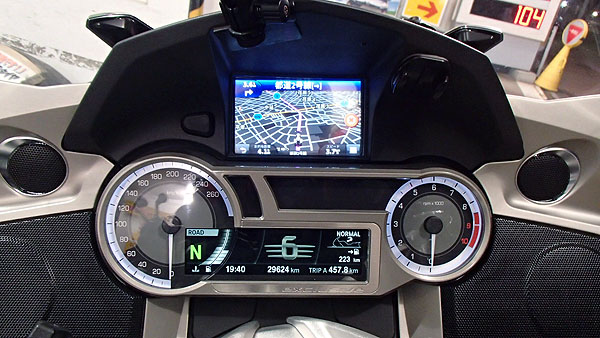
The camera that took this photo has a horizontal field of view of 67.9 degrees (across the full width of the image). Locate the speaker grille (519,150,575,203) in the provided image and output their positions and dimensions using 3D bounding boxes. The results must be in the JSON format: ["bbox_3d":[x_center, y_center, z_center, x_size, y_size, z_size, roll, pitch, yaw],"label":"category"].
[{"bbox_3d":[0.196,0.006,0.357,0.042,0.041,0.008,19,3,37],"label":"speaker grille"}]

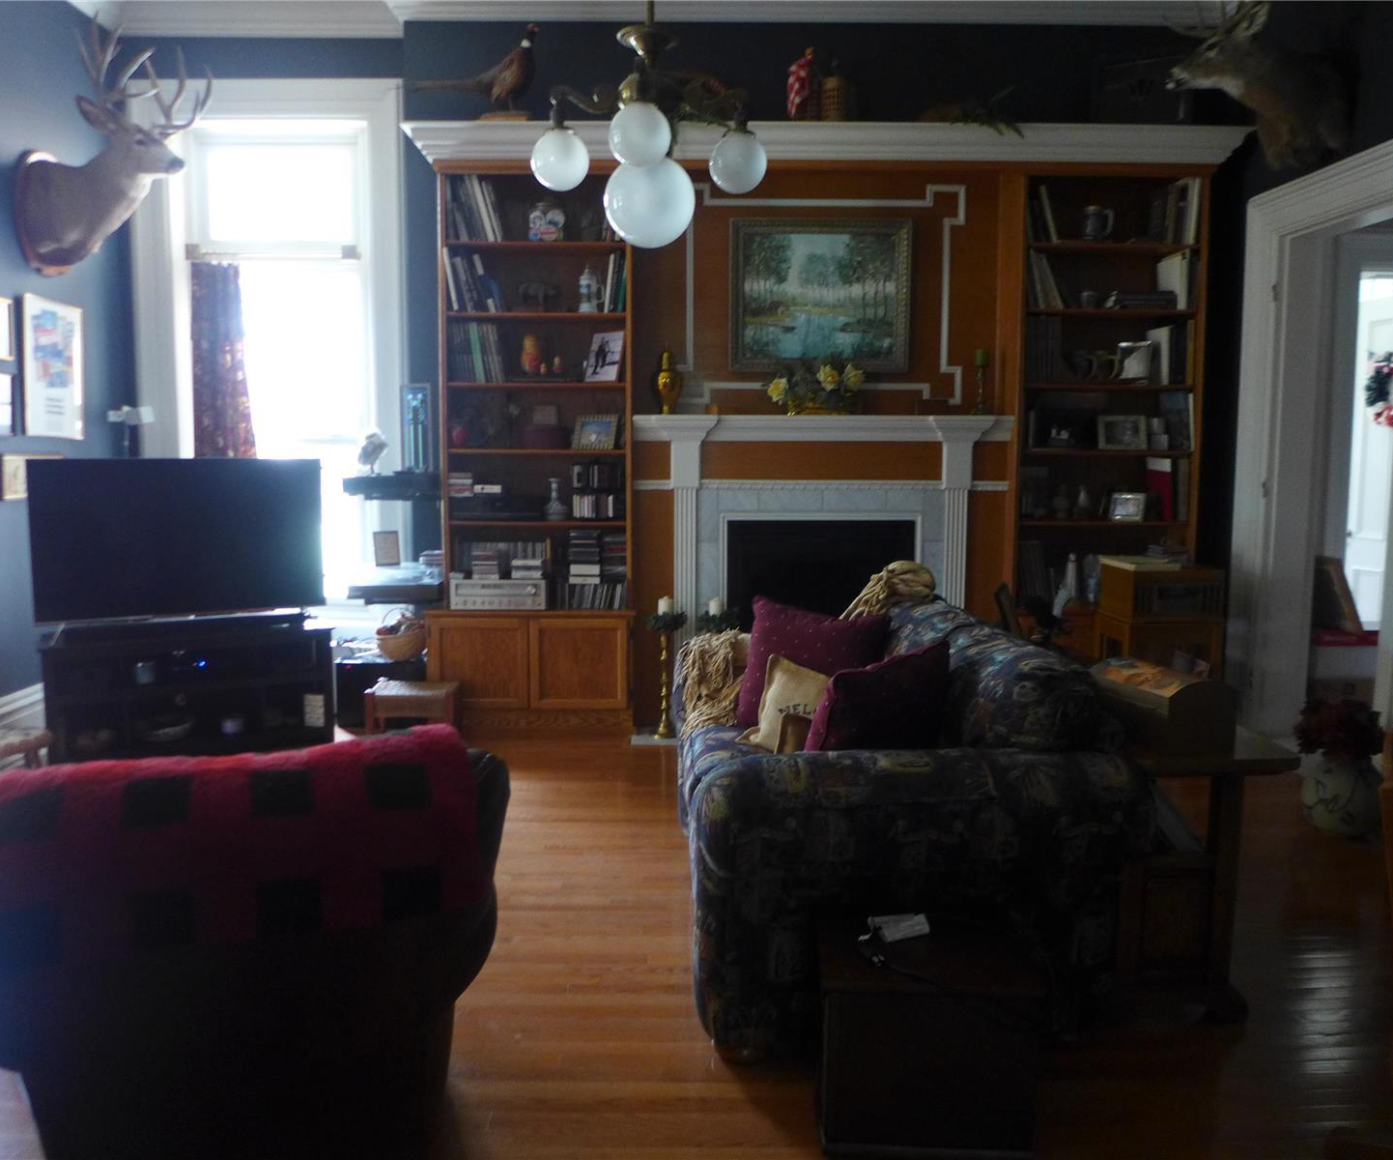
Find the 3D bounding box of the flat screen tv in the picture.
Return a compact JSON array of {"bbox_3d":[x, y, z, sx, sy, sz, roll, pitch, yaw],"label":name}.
[{"bbox_3d":[-2.142,-0.181,4.500,1.110,0.639,0.070,-4,7,-35],"label":"flat screen tv"}]

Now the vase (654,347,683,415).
[{"bbox_3d":[-0.126,-0.901,4.851,0.130,0.307,0.130,0,6,-1],"label":"vase"}]

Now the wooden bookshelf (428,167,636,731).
[{"bbox_3d":[-0.749,-0.593,4.967,0.944,2.517,0.400,0,6,0],"label":"wooden bookshelf"}]

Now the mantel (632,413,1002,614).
[{"bbox_3d":[0.590,-0.060,5.112,1.754,1.427,0.200,0,6,0],"label":"mantel"}]

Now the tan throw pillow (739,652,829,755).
[{"bbox_3d":[0.285,0.326,2.767,0.340,0.310,0.130,5,-11,38],"label":"tan throw pillow"}]

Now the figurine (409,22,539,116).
[{"bbox_3d":[-0.985,-2.247,4.739,0.580,0.415,0.190,0,6,0],"label":"figurine"}]

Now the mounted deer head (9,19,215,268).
[{"bbox_3d":[-2.463,-1.775,4.457,0.630,0.963,0.530,-1,6,-10],"label":"mounted deer head"}]

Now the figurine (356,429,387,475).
[{"bbox_3d":[-1.524,-0.602,5.038,0.150,0.220,0.100,2,6,16],"label":"figurine"}]

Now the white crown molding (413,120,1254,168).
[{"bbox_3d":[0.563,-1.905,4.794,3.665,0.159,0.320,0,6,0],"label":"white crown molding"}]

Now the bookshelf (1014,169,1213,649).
[{"bbox_3d":[1.951,-0.610,5.190,0.897,2.610,0.380,0,6,-1],"label":"bookshelf"}]

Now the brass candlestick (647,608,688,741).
[{"bbox_3d":[-0.130,0.391,4.601,0.165,0.573,0.165,0,6,0],"label":"brass candlestick"}]

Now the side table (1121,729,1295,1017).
[{"bbox_3d":[1.126,0.653,2.693,0.385,0.610,0.660,0,6,-1],"label":"side table"}]

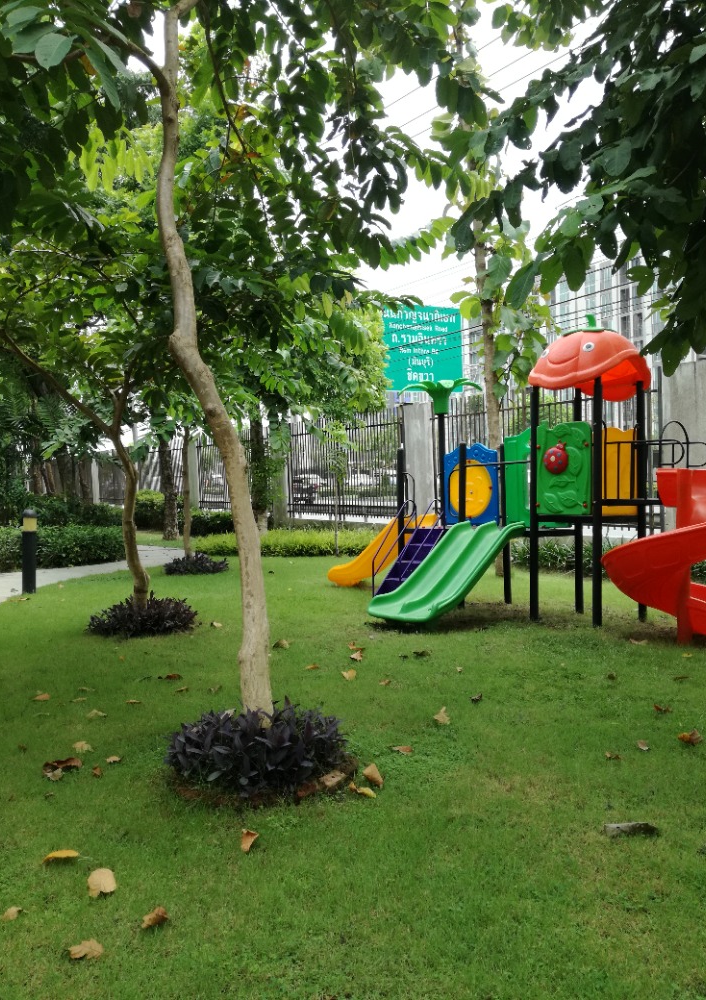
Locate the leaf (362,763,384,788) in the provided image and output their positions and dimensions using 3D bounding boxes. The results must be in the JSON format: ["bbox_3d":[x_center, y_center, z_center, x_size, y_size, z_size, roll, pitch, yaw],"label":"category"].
[{"bbox_3d":[0.099,1.332,3.770,0.115,0.060,0.130,0,0,0],"label":"leaf"}]

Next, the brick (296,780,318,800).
[{"bbox_3d":[-0.205,1.308,3.515,0.110,0.050,0.060,-4,3,-37],"label":"brick"}]

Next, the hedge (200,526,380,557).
[{"bbox_3d":[-1.466,1.021,18.300,4.600,0.500,1.500,0,0,0],"label":"hedge"}]

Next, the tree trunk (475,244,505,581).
[{"bbox_3d":[2.328,-1.594,13.300,0.500,5.800,0.360,0,0,0],"label":"tree trunk"}]

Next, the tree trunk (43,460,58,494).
[{"bbox_3d":[-10.856,-0.187,28.009,0.500,2.300,0.420,0,1,0],"label":"tree trunk"}]

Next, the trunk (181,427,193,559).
[{"bbox_3d":[-2.983,-0.063,14.000,0.210,2.500,0.180,0,0,0],"label":"trunk"}]

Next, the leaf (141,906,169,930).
[{"bbox_3d":[-0.602,1.268,2.364,0.078,0.040,0.070,0,1,0],"label":"leaf"}]

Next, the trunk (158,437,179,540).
[{"bbox_3d":[-4.730,-0.328,20.247,0.450,2.750,0.400,0,1,0],"label":"trunk"}]

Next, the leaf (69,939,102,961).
[{"bbox_3d":[-0.760,1.276,2.215,0.090,0.030,0.065,0,1,0],"label":"leaf"}]

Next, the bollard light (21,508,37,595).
[{"bbox_3d":[-4.181,0.659,10.036,0.180,1.090,0.180,0,1,0],"label":"bollard light"}]

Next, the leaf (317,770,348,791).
[{"bbox_3d":[-0.091,1.247,3.468,0.125,0.045,0.080,-1,1,-32],"label":"leaf"}]

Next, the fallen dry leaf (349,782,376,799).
[{"bbox_3d":[0.044,1.352,3.630,0.130,0.035,0.100,0,0,0],"label":"fallen dry leaf"}]

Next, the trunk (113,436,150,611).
[{"bbox_3d":[-2.215,0.315,7.915,0.360,1.800,0.260,0,1,0],"label":"trunk"}]

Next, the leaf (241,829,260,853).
[{"bbox_3d":[-0.379,1.260,2.885,0.070,0.040,0.100,0,1,-9],"label":"leaf"}]

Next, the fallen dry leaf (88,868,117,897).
[{"bbox_3d":[-0.890,1.358,2.770,0.105,0.045,0.110,0,0,0],"label":"fallen dry leaf"}]

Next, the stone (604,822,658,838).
[{"bbox_3d":[1.139,1.356,3.200,0.230,0.040,0.100,0,0,0],"label":"stone"}]

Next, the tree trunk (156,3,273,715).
[{"bbox_3d":[-0.710,-0.649,4.000,0.600,3.800,0.420,0,0,0],"label":"tree trunk"}]

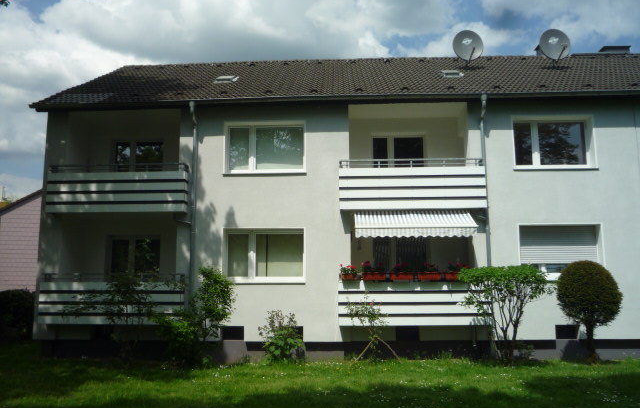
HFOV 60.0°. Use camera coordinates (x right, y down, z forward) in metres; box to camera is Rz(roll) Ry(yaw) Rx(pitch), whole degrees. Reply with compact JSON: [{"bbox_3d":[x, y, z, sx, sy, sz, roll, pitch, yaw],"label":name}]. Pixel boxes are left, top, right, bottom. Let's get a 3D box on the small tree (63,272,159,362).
[{"bbox_3d":[-4.772,2.610,12.715,2.311,2.161,1.350,-1,-8,3],"label":"small tree"}]

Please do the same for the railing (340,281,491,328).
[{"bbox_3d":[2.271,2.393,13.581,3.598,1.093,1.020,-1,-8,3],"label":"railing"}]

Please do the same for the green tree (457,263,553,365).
[{"bbox_3d":[4.006,2.382,11.994,1.958,2.092,1.900,-1,-8,3],"label":"green tree"}]

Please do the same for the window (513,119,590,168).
[{"bbox_3d":[5.868,-1.522,13.920,2.039,1.336,0.180,-1,-8,3],"label":"window"}]

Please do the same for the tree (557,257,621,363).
[{"bbox_3d":[5.929,2.379,12.198,1.420,2.240,1.420,-1,-8,3],"label":"tree"}]

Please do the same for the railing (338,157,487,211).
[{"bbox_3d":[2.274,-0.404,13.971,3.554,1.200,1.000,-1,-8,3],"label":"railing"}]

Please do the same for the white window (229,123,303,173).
[{"bbox_3d":[-1.393,-1.442,14.297,2.059,1.318,0.150,-1,-8,3],"label":"white window"}]

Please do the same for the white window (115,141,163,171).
[{"bbox_3d":[-5.089,-1.286,15.582,1.404,1.050,0.160,-1,-8,3],"label":"white window"}]

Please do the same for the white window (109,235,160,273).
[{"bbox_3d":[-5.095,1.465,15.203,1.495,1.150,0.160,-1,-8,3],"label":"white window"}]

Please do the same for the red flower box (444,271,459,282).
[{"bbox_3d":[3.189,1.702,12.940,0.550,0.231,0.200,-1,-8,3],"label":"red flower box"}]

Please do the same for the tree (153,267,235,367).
[{"bbox_3d":[-2.794,2.490,12.288,1.818,2.153,1.600,-1,-8,3],"label":"tree"}]

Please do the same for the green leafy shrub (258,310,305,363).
[{"bbox_3d":[-0.900,3.107,12.955,1.080,1.218,0.960,-1,-8,3],"label":"green leafy shrub"}]

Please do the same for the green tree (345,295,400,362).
[{"bbox_3d":[1.176,2.792,12.441,1.162,1.416,1.000,-1,-8,3],"label":"green tree"}]

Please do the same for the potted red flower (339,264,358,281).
[{"bbox_3d":[0.675,1.633,13.146,0.473,0.397,0.260,-1,-8,3],"label":"potted red flower"}]

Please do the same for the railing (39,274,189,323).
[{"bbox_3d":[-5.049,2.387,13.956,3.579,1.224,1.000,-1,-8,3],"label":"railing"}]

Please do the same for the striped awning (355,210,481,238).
[{"bbox_3d":[2.223,0.476,13.145,2.774,0.743,1.100,-1,-8,3],"label":"striped awning"}]

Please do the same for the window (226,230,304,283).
[{"bbox_3d":[-1.383,1.300,13.914,2.020,1.350,0.180,-1,-8,3],"label":"window"}]

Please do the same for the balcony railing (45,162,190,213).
[{"bbox_3d":[-5.092,-0.357,14.132,3.565,1.211,0.500,-1,-8,3],"label":"balcony railing"}]

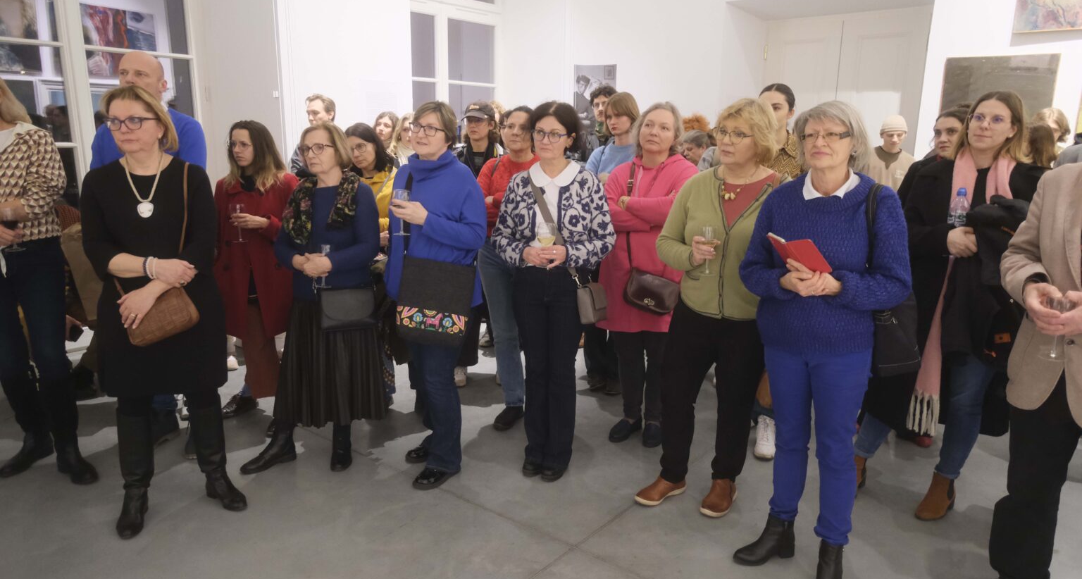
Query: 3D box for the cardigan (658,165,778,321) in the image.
[{"bbox_3d":[0.720,-0.187,2.822,0.510,0.553,0.340,8,15,27],"label":"cardigan"}]

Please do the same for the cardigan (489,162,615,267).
[{"bbox_3d":[0.054,-0.310,3.053,0.500,0.430,0.360,3,13,12],"label":"cardigan"}]

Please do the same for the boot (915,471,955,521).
[{"bbox_3d":[1.654,0.865,3.024,0.250,0.160,0.095,-7,15,-32],"label":"boot"}]

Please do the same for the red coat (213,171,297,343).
[{"bbox_3d":[-1.535,-0.188,3.890,0.480,0.875,0.320,1,13,3],"label":"red coat"}]

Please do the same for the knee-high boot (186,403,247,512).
[{"bbox_3d":[-1.346,0.689,3.019,0.250,0.430,0.110,9,15,33],"label":"knee-high boot"}]

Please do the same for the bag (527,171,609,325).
[{"bbox_3d":[0.117,-0.183,3.123,0.340,0.645,0.280,4,13,14],"label":"bag"}]

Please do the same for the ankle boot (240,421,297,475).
[{"bbox_3d":[-1.277,0.738,3.374,0.265,0.190,0.100,-7,16,-31],"label":"ankle boot"}]

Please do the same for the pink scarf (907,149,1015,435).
[{"bbox_3d":[1.618,0.016,2.777,0.340,1.086,0.260,10,16,36],"label":"pink scarf"}]

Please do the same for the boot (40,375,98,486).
[{"bbox_3d":[-2.107,0.623,3.222,0.255,0.450,0.110,9,15,32],"label":"boot"}]

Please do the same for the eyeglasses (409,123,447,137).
[{"bbox_3d":[-0.452,-0.668,3.008,0.137,0.045,0.140,19,15,20],"label":"eyeglasses"}]

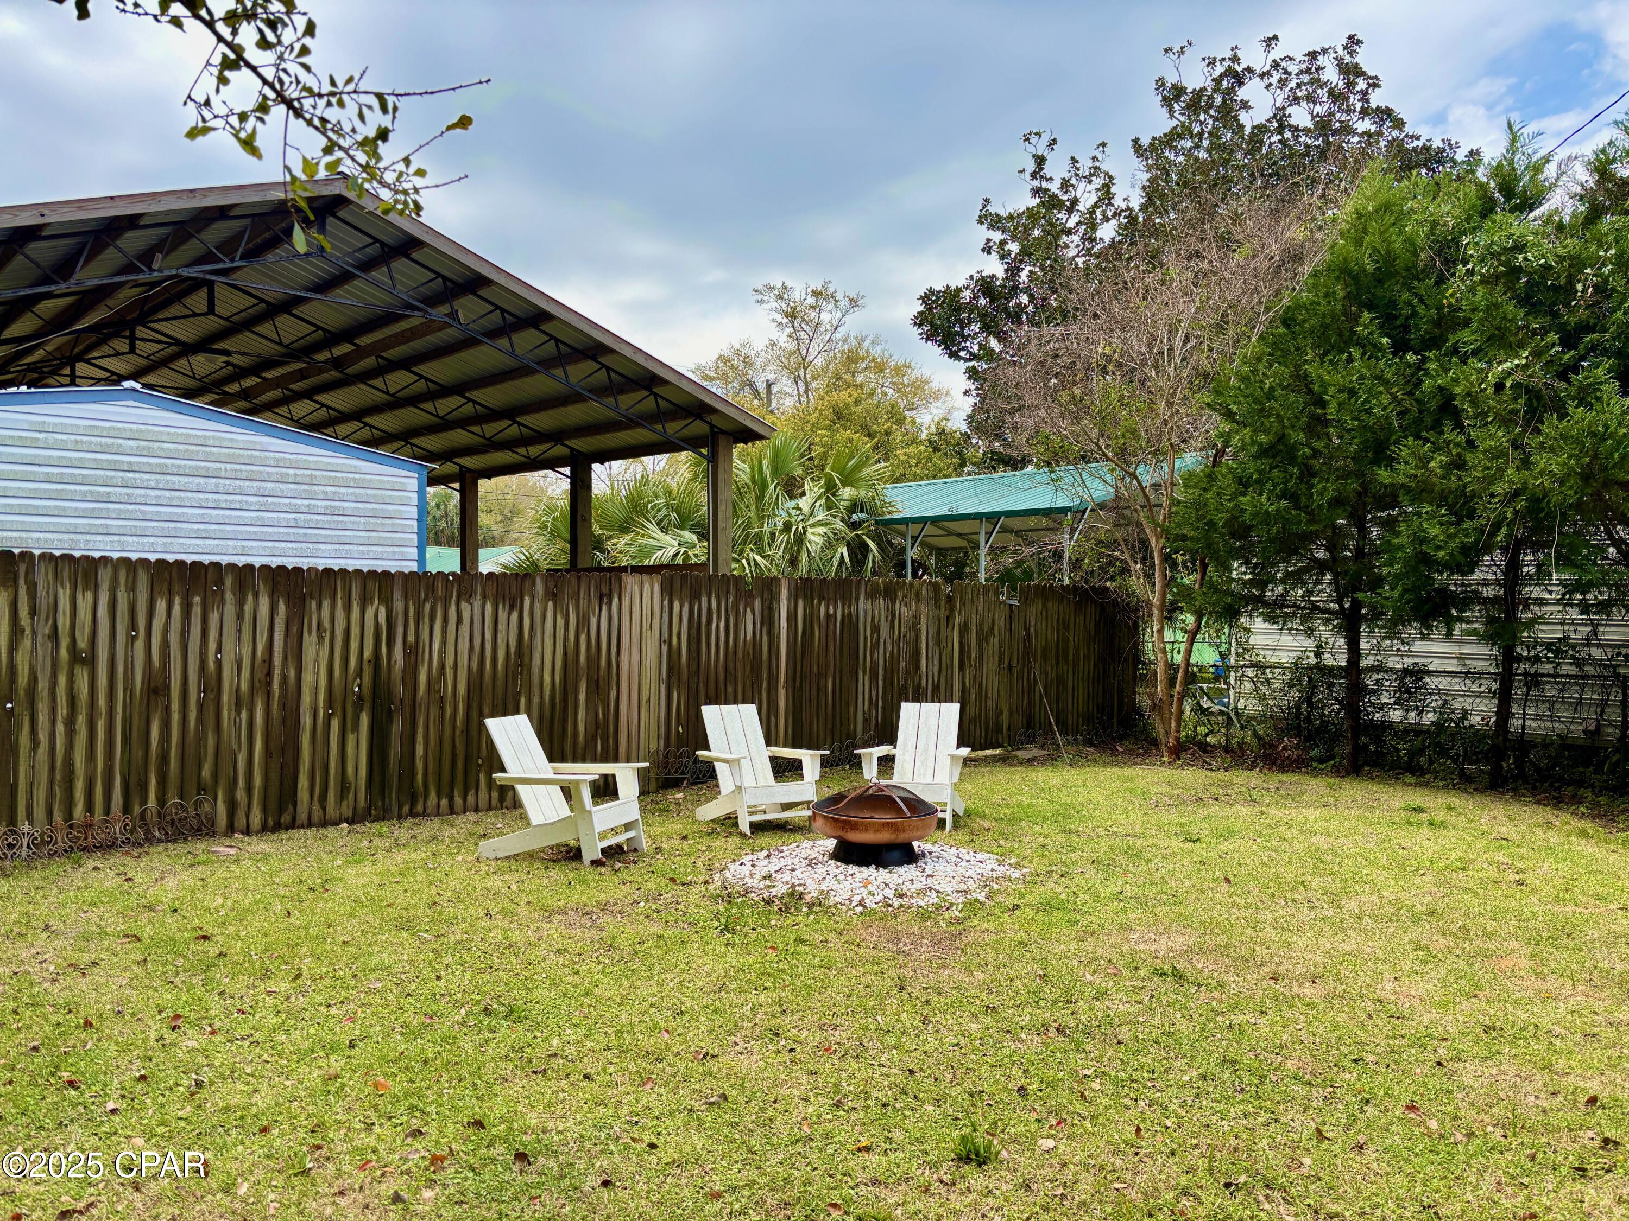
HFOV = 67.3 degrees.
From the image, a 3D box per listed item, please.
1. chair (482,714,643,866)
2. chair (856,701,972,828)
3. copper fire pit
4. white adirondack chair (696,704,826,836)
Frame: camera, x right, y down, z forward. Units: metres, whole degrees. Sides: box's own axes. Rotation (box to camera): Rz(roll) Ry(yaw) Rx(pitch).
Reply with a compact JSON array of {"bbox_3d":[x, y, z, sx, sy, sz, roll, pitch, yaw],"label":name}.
[{"bbox_3d":[-1.557,1.090,7.564,0.865,0.833,0.769,0,-1,19],"label":"chair"},{"bbox_3d":[0.766,1.117,8.893,0.769,0.833,0.865,0,-1,16],"label":"chair"},{"bbox_3d":[0.374,1.274,7.505,0.784,0.488,0.784,0,-1,0],"label":"copper fire pit"},{"bbox_3d":[-0.428,1.131,8.848,0.769,0.833,0.865,1,-1,-31],"label":"white adirondack chair"}]

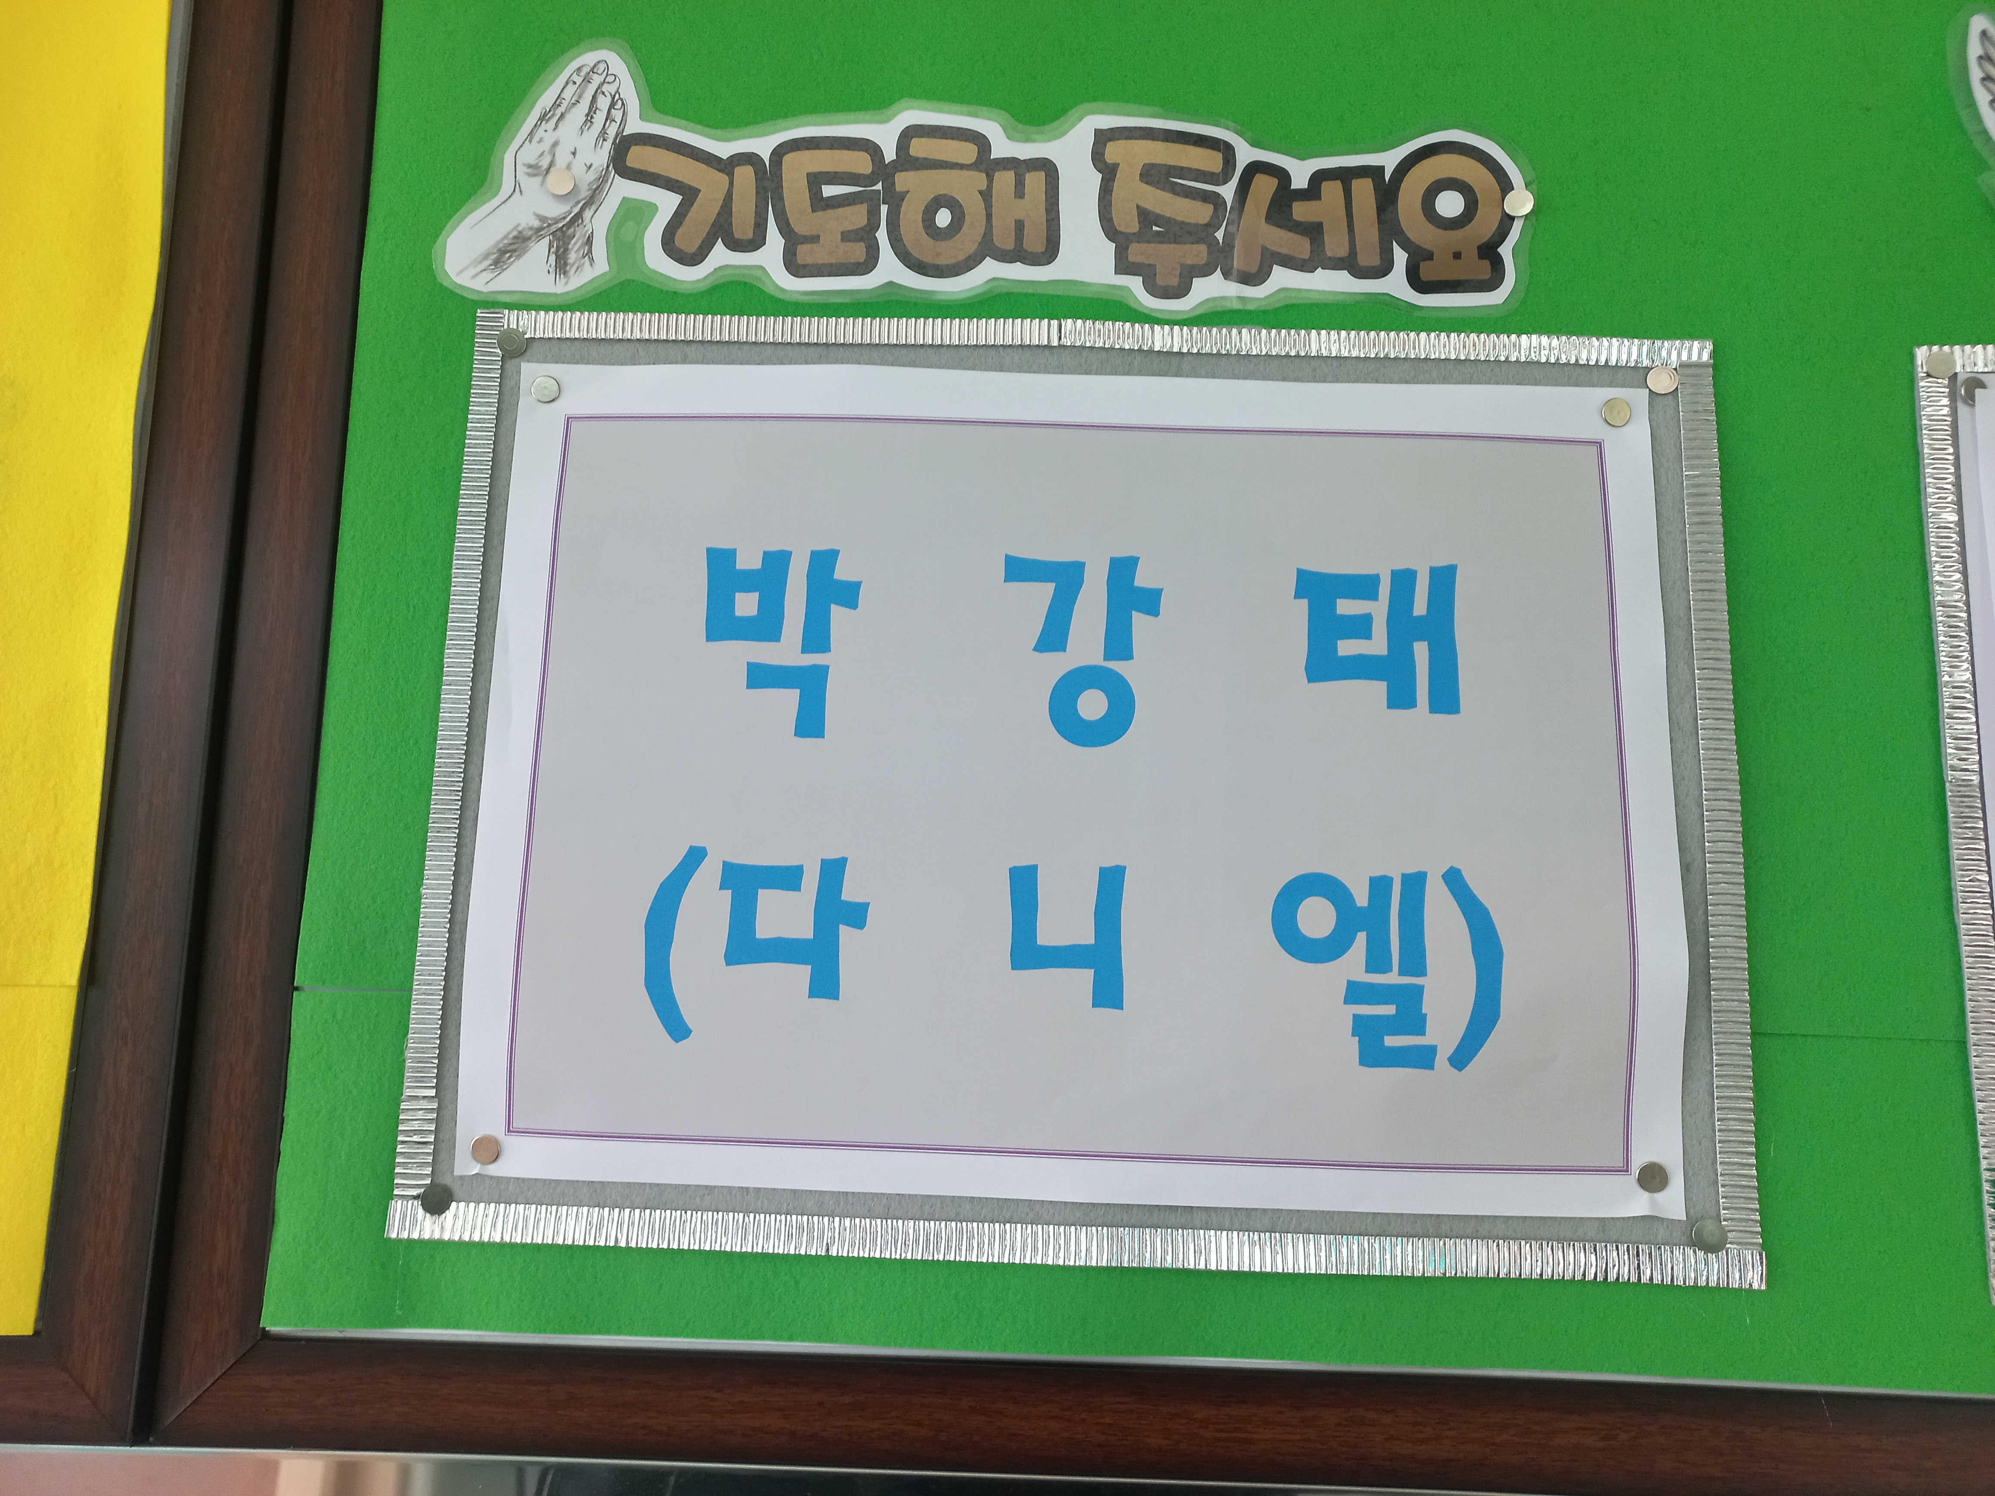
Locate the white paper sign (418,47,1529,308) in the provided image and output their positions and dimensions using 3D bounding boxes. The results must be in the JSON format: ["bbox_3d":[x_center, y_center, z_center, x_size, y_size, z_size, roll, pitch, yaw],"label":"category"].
[{"bbox_3d":[-0.005,-0.220,0.549,0.415,0.107,0.007,2,-9,1],"label":"white paper sign"}]

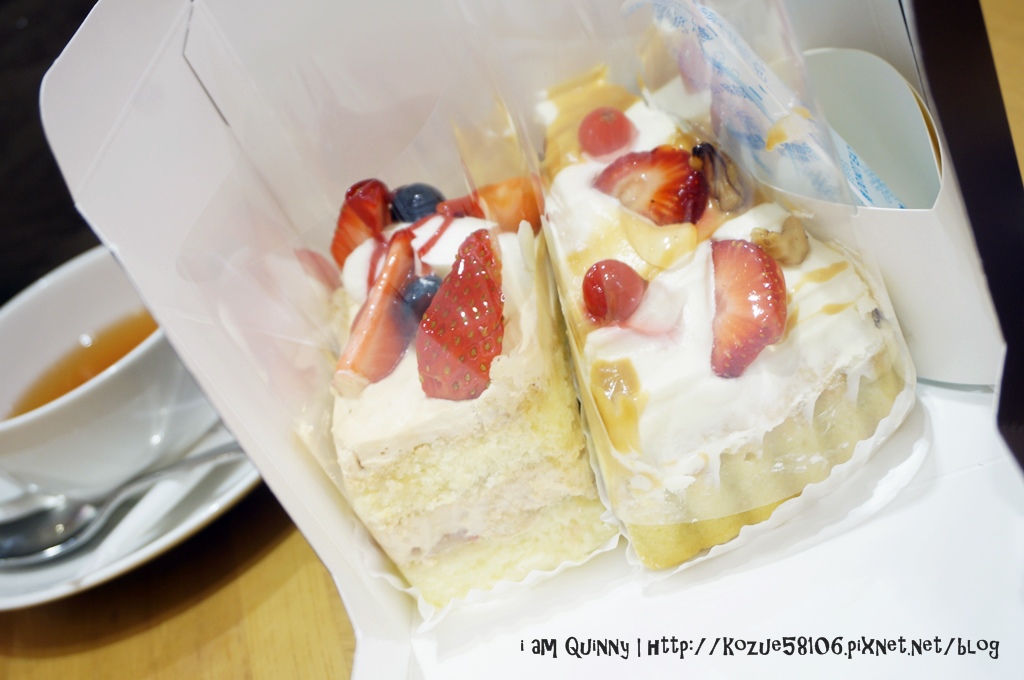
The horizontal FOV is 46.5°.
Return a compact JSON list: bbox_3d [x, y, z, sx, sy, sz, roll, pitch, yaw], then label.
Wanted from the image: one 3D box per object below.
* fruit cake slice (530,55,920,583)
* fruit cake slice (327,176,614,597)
[{"bbox_3d":[0.040,-0.015,0.280,0.071,0.057,0.105,-22,36,-2],"label":"fruit cake slice"},{"bbox_3d":[-0.011,0.006,0.268,0.044,0.069,0.070,-18,36,4],"label":"fruit cake slice"}]

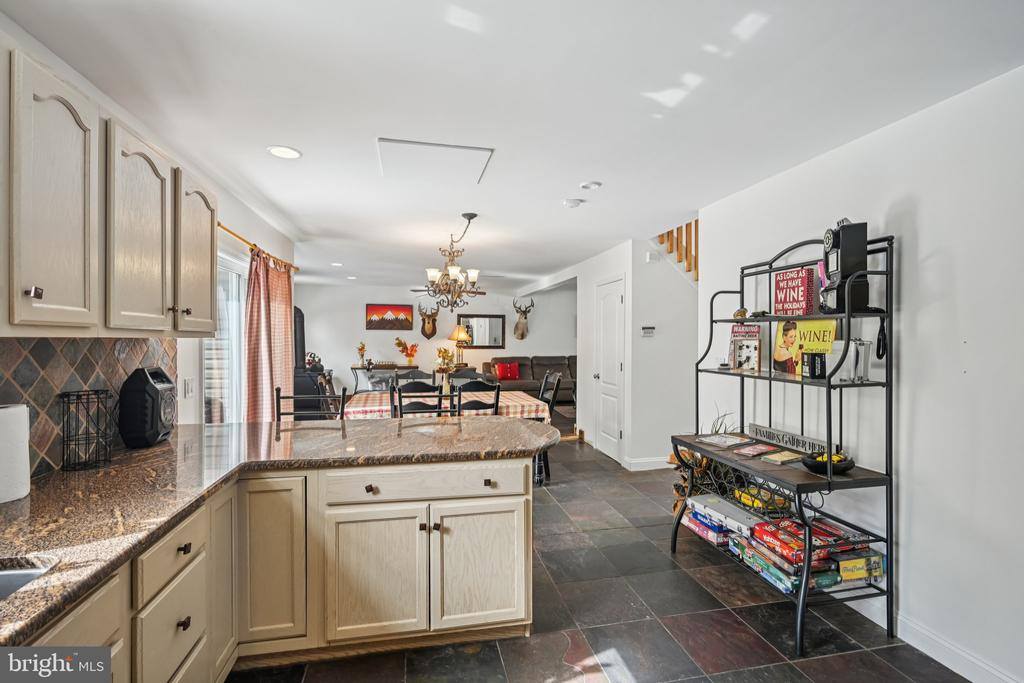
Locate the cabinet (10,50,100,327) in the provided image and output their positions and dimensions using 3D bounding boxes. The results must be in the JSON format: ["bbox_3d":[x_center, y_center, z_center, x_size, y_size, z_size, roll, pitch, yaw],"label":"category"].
[{"bbox_3d":[-1.411,-0.385,1.250,0.310,0.710,0.330,0,0,-11],"label":"cabinet"}]

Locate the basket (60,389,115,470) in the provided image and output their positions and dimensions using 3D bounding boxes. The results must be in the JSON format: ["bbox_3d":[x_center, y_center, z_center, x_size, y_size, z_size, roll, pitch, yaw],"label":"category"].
[{"bbox_3d":[-1.593,0.331,1.713,0.150,0.280,0.150,0,0,-11],"label":"basket"}]

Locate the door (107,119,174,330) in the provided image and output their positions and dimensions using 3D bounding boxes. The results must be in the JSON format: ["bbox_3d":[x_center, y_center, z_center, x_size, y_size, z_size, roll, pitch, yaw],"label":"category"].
[{"bbox_3d":[-1.317,-0.371,1.618,0.020,0.665,0.362,0,0,-12],"label":"door"}]

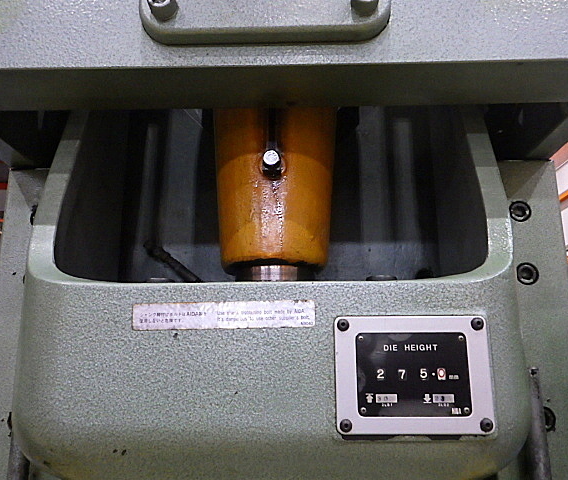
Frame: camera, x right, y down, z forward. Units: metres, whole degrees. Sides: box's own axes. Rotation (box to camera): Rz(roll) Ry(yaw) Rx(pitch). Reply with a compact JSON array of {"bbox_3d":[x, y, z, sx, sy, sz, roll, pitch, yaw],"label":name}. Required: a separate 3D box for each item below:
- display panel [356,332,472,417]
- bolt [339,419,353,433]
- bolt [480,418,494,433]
[{"bbox_3d":[0.115,0.119,0.461,0.100,0.072,0.004,0,-12,0],"label":"display panel"},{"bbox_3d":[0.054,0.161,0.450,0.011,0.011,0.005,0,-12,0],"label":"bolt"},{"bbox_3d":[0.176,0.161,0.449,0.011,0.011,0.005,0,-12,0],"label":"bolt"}]

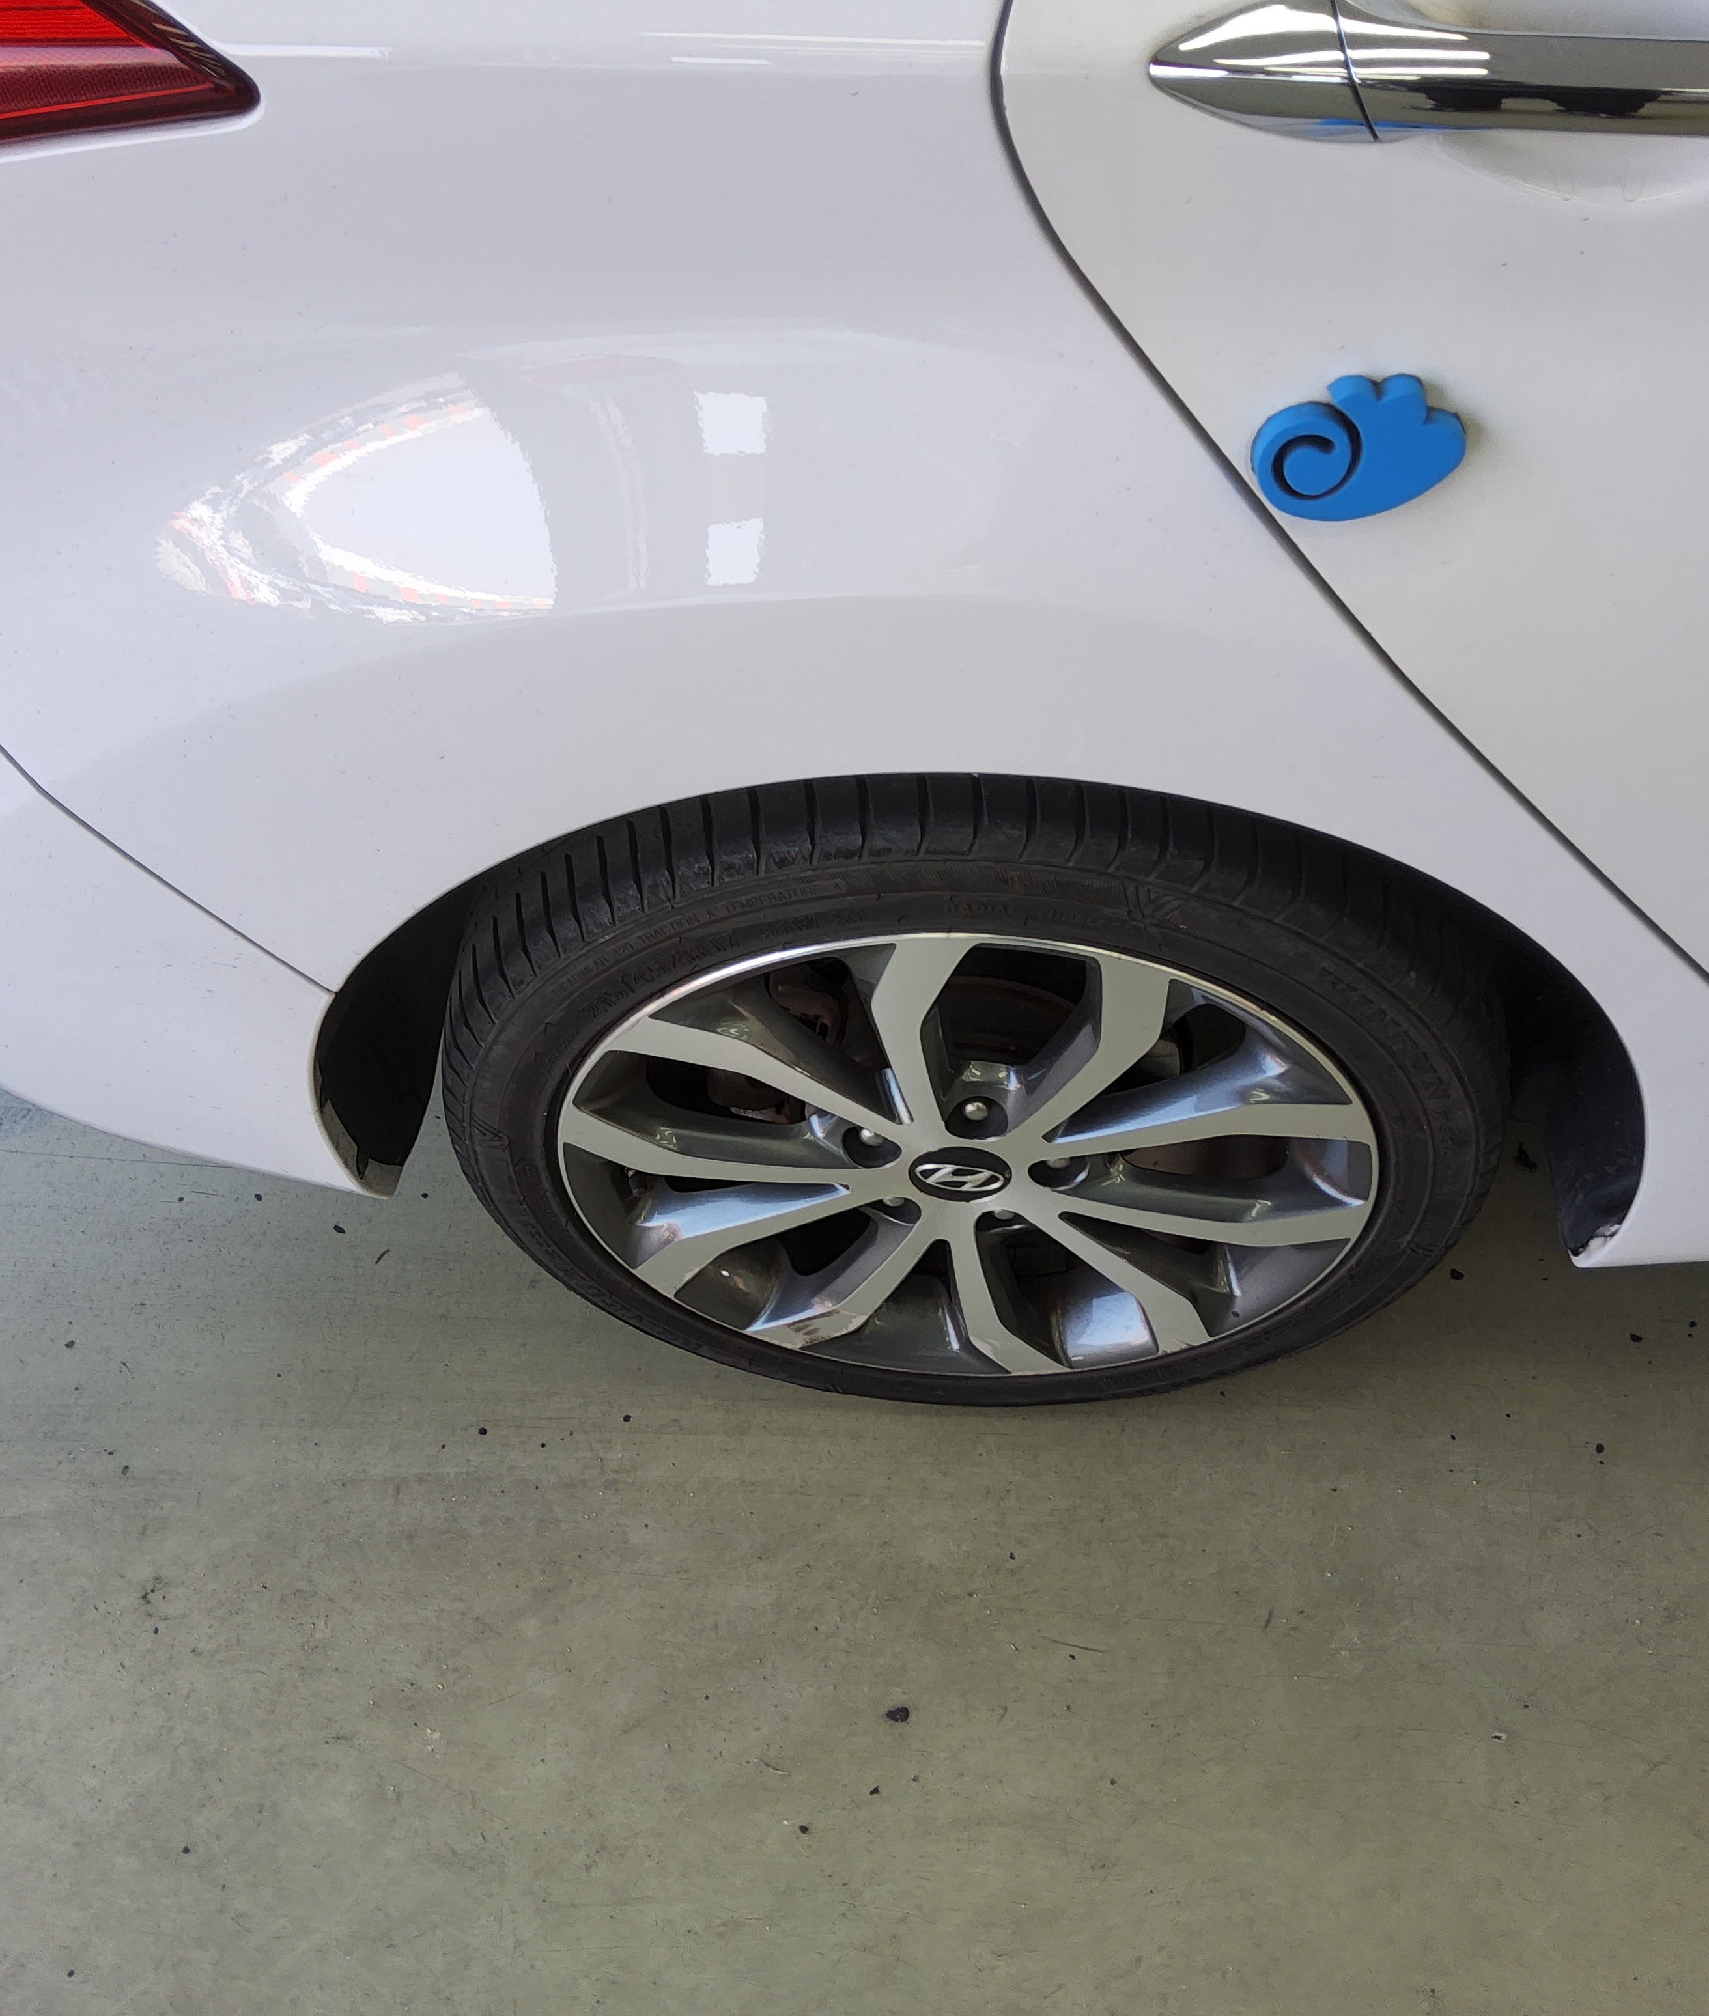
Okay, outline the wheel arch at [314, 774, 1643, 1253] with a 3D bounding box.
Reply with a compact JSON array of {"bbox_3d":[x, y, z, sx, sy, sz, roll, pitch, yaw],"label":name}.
[{"bbox_3d":[0.064,-0.025,1.046,0.720,0.460,0.180,1,54,5],"label":"wheel arch"}]

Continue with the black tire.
[{"bbox_3d":[0.068,0.026,1.183,0.625,0.620,0.215,1,54,5],"label":"black tire"}]

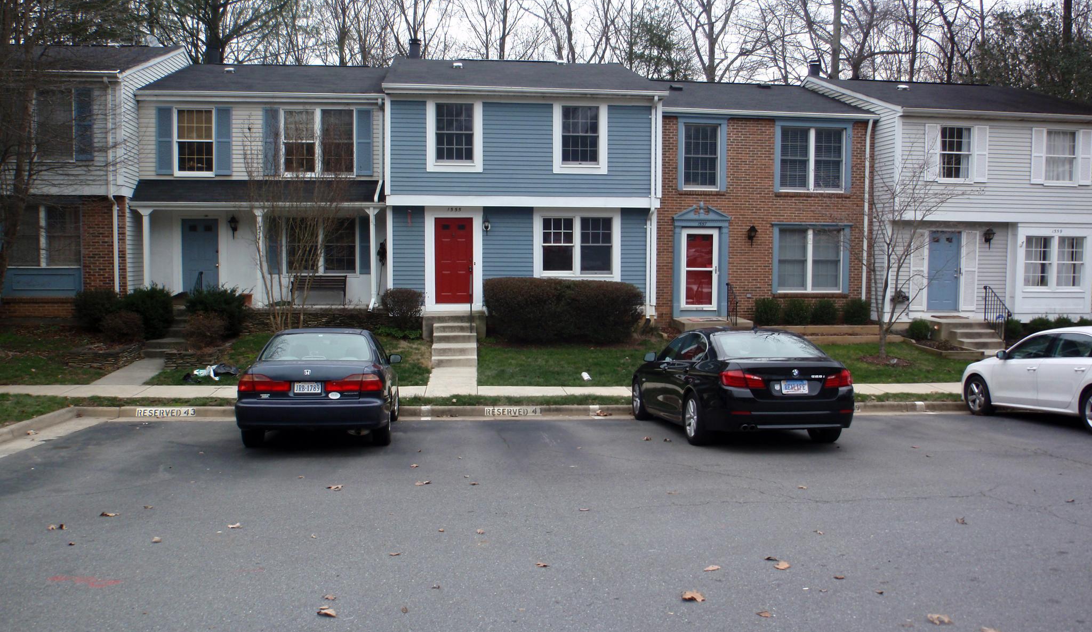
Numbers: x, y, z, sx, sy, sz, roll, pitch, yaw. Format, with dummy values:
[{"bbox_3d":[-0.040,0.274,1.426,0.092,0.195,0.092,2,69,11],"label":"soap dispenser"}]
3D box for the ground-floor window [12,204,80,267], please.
[{"bbox_3d":[-11.286,-1.807,19.900,1.520,1.380,0.120,0,4,-5],"label":"ground-floor window"}]

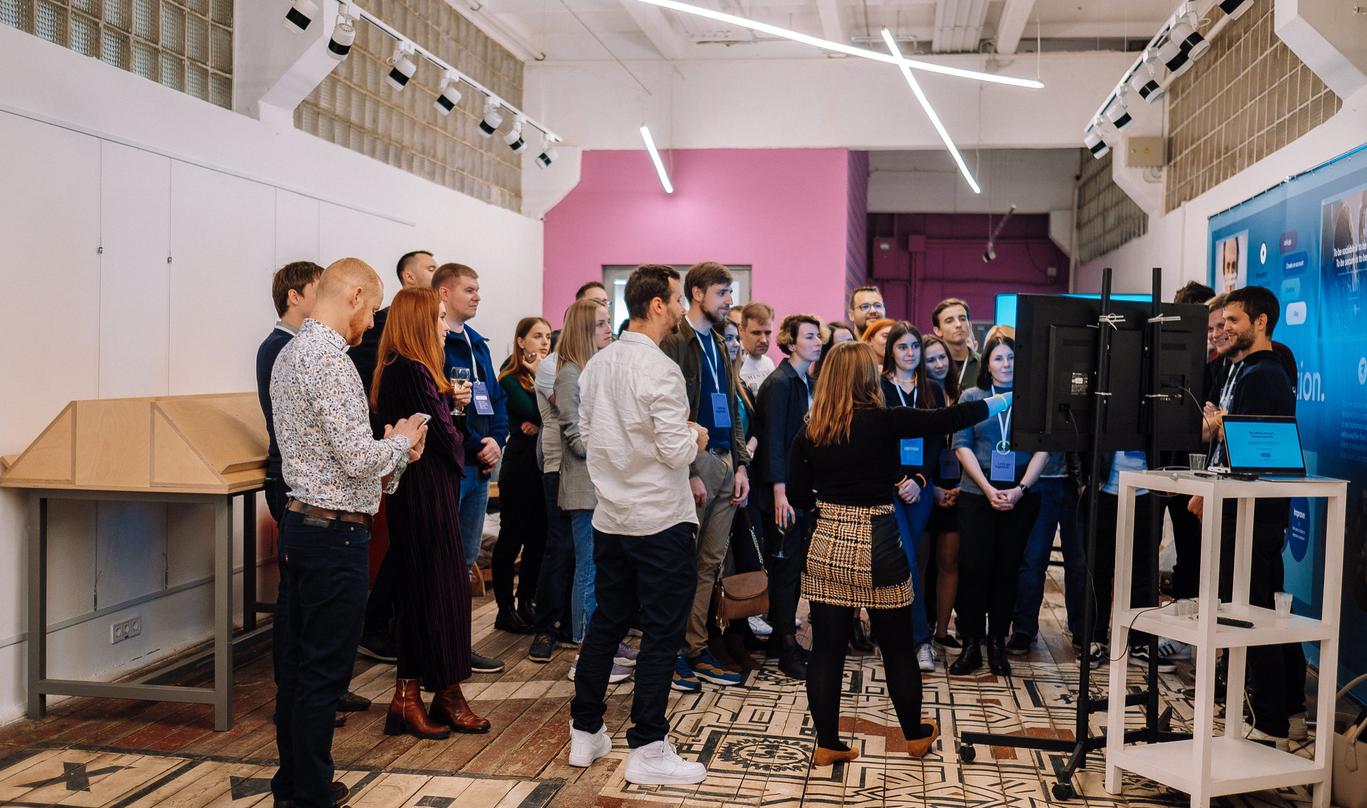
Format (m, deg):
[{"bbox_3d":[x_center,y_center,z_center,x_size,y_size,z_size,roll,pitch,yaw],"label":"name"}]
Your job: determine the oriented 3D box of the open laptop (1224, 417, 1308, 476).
[{"bbox_3d":[2.022,0.152,4.470,0.298,0.209,0.275,1,2,-13],"label":"open laptop"}]

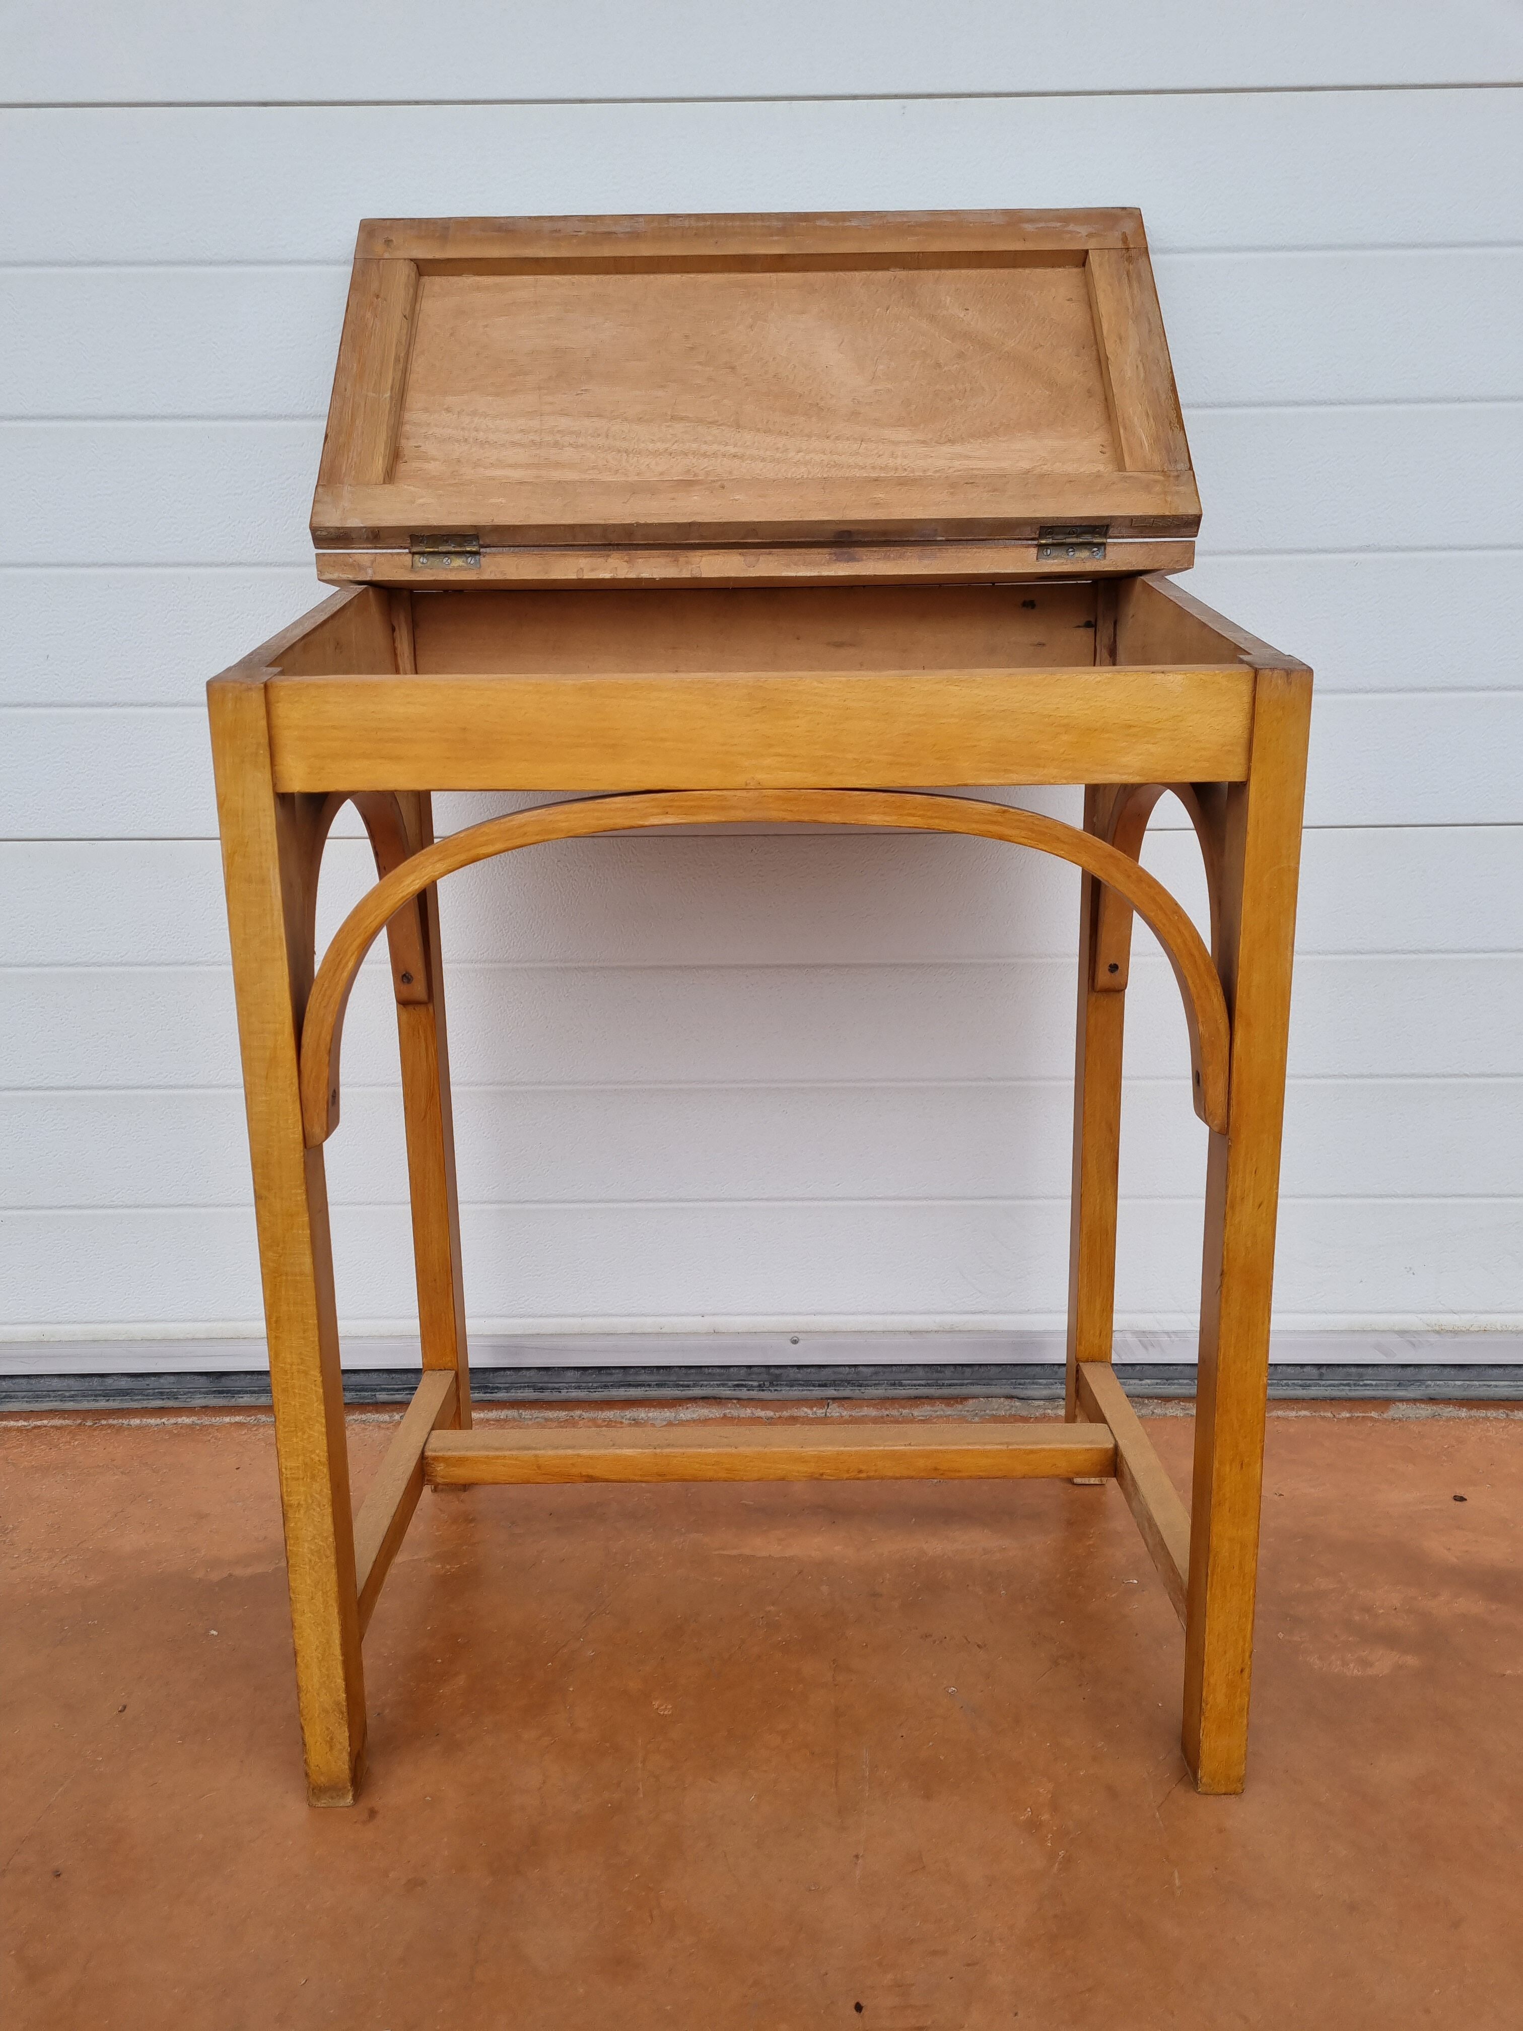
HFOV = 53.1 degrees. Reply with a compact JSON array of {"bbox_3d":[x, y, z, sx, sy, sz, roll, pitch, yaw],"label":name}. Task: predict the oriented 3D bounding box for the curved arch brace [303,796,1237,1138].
[{"bbox_3d":[0.002,-0.027,0.847,0.517,0.197,0.024,-1,12,0],"label":"curved arch brace"}]

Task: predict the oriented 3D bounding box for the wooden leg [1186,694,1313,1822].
[{"bbox_3d":[0.277,0.140,0.884,0.029,0.683,0.037,-1,12,0],"label":"wooden leg"}]

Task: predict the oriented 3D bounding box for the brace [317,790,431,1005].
[{"bbox_3d":[-0.272,-0.064,1.026,0.024,0.181,0.334,-1,12,0],"label":"brace"}]

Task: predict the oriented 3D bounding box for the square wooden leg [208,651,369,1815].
[{"bbox_3d":[-0.269,0.148,0.882,0.029,0.683,0.037,-1,12,0],"label":"square wooden leg"}]

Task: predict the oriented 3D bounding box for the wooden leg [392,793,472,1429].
[{"bbox_3d":[-0.271,0.041,1.238,0.029,0.742,0.037,-1,12,0],"label":"wooden leg"}]

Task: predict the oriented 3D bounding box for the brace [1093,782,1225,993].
[{"bbox_3d":[0.274,-0.072,1.027,0.024,0.181,0.334,-1,12,0],"label":"brace"}]

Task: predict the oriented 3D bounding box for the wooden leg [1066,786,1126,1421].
[{"bbox_3d":[0.275,0.033,1.239,0.029,0.742,0.037,-1,12,0],"label":"wooden leg"}]

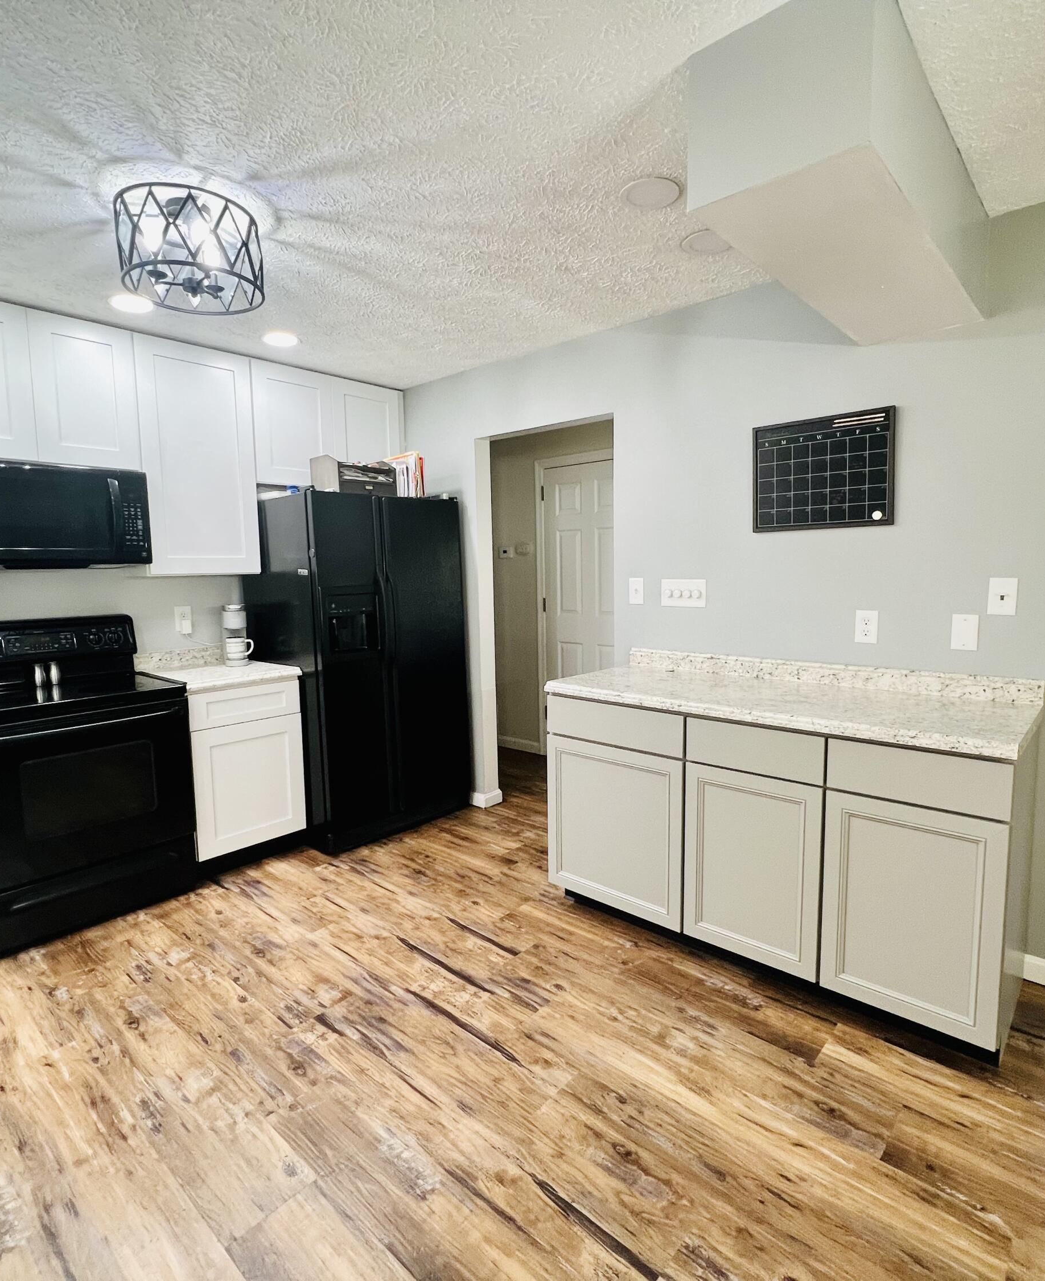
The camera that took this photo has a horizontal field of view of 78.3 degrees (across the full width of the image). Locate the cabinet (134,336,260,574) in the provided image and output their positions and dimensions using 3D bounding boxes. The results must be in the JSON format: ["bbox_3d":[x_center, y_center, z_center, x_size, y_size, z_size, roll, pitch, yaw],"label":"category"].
[{"bbox_3d":[-1.653,-0.860,3.193,0.325,1.067,0.516,5,8,44],"label":"cabinet"}]

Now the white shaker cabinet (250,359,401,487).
[{"bbox_3d":[-1.157,-1.150,3.678,0.325,0.607,0.916,5,8,44],"label":"white shaker cabinet"}]

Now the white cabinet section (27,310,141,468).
[{"bbox_3d":[-1.966,-1.058,2.840,0.318,0.595,0.380,4,8,43],"label":"white cabinet section"}]

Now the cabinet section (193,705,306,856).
[{"bbox_3d":[-1.484,0.654,3.224,0.594,0.600,0.518,4,8,43],"label":"cabinet section"}]

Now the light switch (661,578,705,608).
[{"bbox_3d":[0.706,-0.208,2.854,0.214,0.120,0.025,4,8,42],"label":"light switch"}]

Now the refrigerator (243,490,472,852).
[{"bbox_3d":[-0.913,0.122,3.654,0.815,1.770,0.902,5,8,44],"label":"refrigerator"}]

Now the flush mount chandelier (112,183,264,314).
[{"bbox_3d":[-0.968,-1.147,1.881,0.376,0.233,0.376,5,8,44],"label":"flush mount chandelier"}]

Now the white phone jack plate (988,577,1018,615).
[{"bbox_3d":[1.559,-0.141,2.083,0.074,0.117,0.010,4,8,42],"label":"white phone jack plate"}]

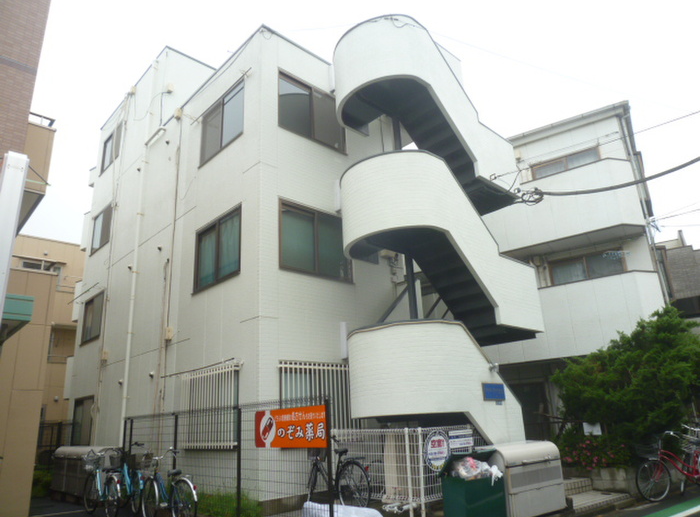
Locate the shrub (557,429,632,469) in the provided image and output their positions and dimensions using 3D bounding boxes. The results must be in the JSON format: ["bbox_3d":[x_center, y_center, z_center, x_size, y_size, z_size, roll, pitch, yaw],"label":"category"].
[{"bbox_3d":[4.381,3.371,8.735,0.800,0.660,1.200,13,-23,-43],"label":"shrub"}]

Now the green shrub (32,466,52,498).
[{"bbox_3d":[-6.810,4.926,10.827,0.650,0.680,0.600,7,-20,-30],"label":"green shrub"}]

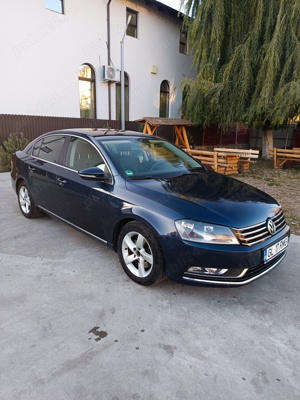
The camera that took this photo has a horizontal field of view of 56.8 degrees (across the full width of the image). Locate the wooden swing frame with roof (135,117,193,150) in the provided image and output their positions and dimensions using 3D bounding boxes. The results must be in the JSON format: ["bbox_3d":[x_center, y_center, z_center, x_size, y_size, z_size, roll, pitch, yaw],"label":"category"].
[{"bbox_3d":[0.647,-2.600,12.133,2.200,1.920,1.280,-10,18,-37],"label":"wooden swing frame with roof"}]

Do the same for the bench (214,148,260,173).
[{"bbox_3d":[3.026,-1.445,10.119,1.650,0.780,0.620,9,17,29],"label":"bench"}]

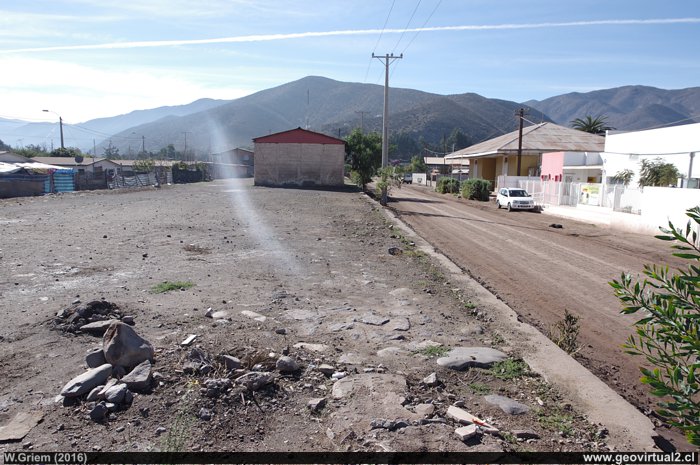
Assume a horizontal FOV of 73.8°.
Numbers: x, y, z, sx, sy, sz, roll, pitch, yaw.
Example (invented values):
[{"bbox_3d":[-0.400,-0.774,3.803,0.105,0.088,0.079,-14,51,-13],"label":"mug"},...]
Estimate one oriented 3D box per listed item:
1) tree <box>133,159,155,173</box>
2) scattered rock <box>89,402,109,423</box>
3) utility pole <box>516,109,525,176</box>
[{"bbox_3d":[-22.153,-6.325,50.031,2.400,3.180,2.200,1,7,-2],"label":"tree"},{"bbox_3d":[-1.824,1.305,3.380,0.130,0.115,0.125,-4,8,-28],"label":"scattered rock"},{"bbox_3d":[14.549,-6.416,39.906,0.350,8.200,0.350,1,7,-2],"label":"utility pole"}]

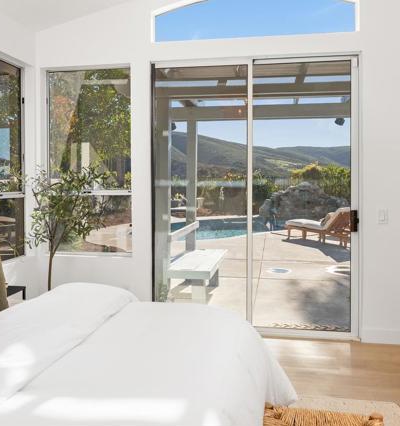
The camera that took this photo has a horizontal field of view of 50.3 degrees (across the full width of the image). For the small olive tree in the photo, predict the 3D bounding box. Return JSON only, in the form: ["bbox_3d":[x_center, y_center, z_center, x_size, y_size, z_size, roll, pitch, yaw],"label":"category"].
[{"bbox_3d":[-1.073,0.344,3.509,0.680,1.440,0.640,0,1,8],"label":"small olive tree"}]

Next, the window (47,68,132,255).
[{"bbox_3d":[-1.029,-0.487,3.953,0.820,1.720,0.110,0,1,8],"label":"window"}]

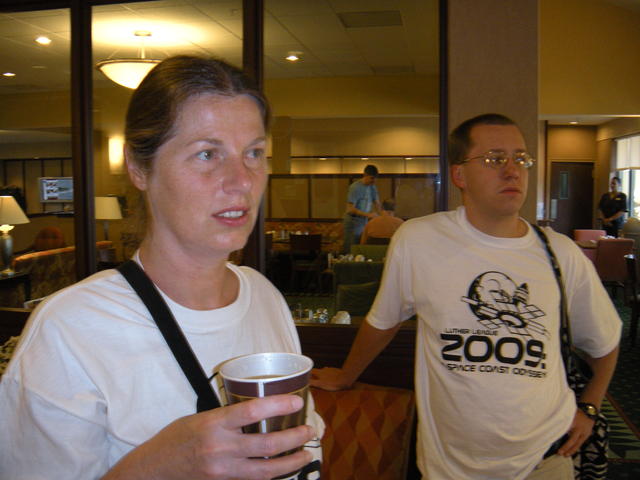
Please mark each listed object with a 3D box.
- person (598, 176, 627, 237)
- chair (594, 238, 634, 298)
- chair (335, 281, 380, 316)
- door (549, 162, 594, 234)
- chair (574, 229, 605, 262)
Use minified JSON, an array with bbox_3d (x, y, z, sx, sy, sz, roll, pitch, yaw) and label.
[{"bbox_3d":[5.292,-0.273,11.715,0.480,1.726,0.320,4,6,38],"label":"person"},{"bbox_3d":[3.780,0.423,8.297,0.460,0.880,0.550,2,5,22],"label":"chair"},{"bbox_3d":[0.411,0.754,4.144,0.480,0.880,0.560,-1,5,-15],"label":"chair"},{"bbox_3d":[5.700,-0.688,14.692,0.940,2.080,0.070,1,5,9],"label":"door"},{"bbox_3d":[4.104,0.306,9.766,0.460,0.880,0.550,1,5,18],"label":"chair"}]

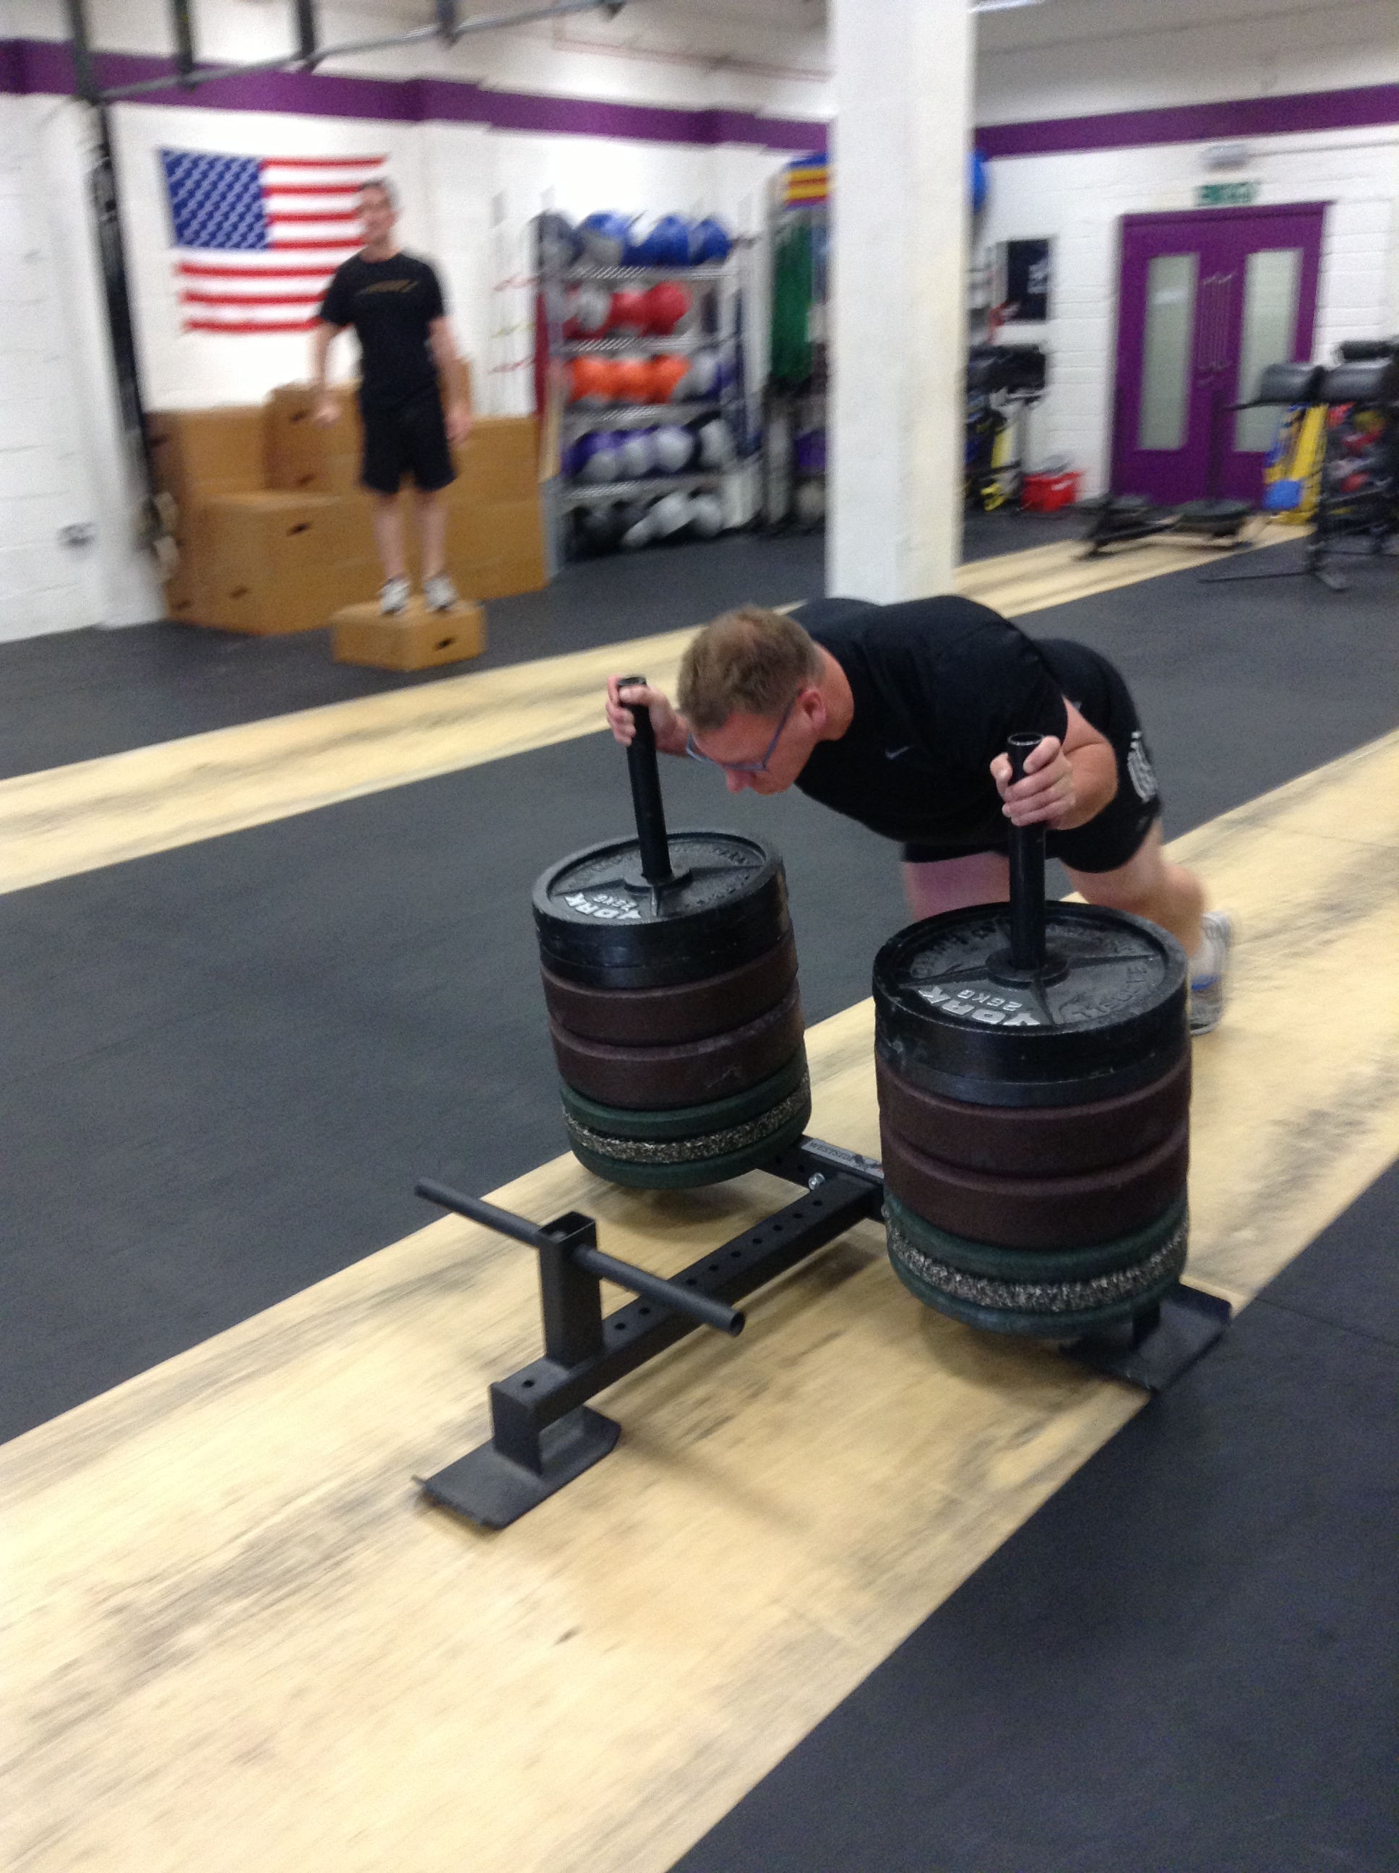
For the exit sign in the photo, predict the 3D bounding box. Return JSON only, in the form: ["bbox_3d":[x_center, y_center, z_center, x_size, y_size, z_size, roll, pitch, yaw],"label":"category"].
[{"bbox_3d":[3.627,-5.161,12.409,0.390,0.130,0.040,17,27,42],"label":"exit sign"}]

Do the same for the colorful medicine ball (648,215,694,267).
[{"bbox_3d":[-0.195,-4.632,11.893,0.290,0.290,0.290,-2,19,1],"label":"colorful medicine ball"}]

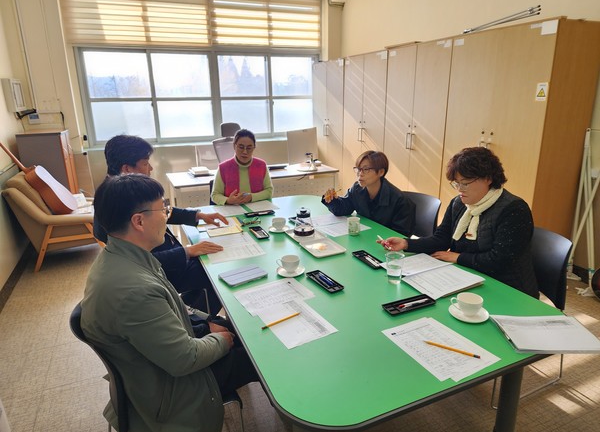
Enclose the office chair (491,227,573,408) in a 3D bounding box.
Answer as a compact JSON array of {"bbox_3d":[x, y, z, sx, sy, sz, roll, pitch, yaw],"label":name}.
[{"bbox_3d":[1.131,0.506,2.265,0.605,0.810,0.520,-8,18,-23],"label":"office chair"}]

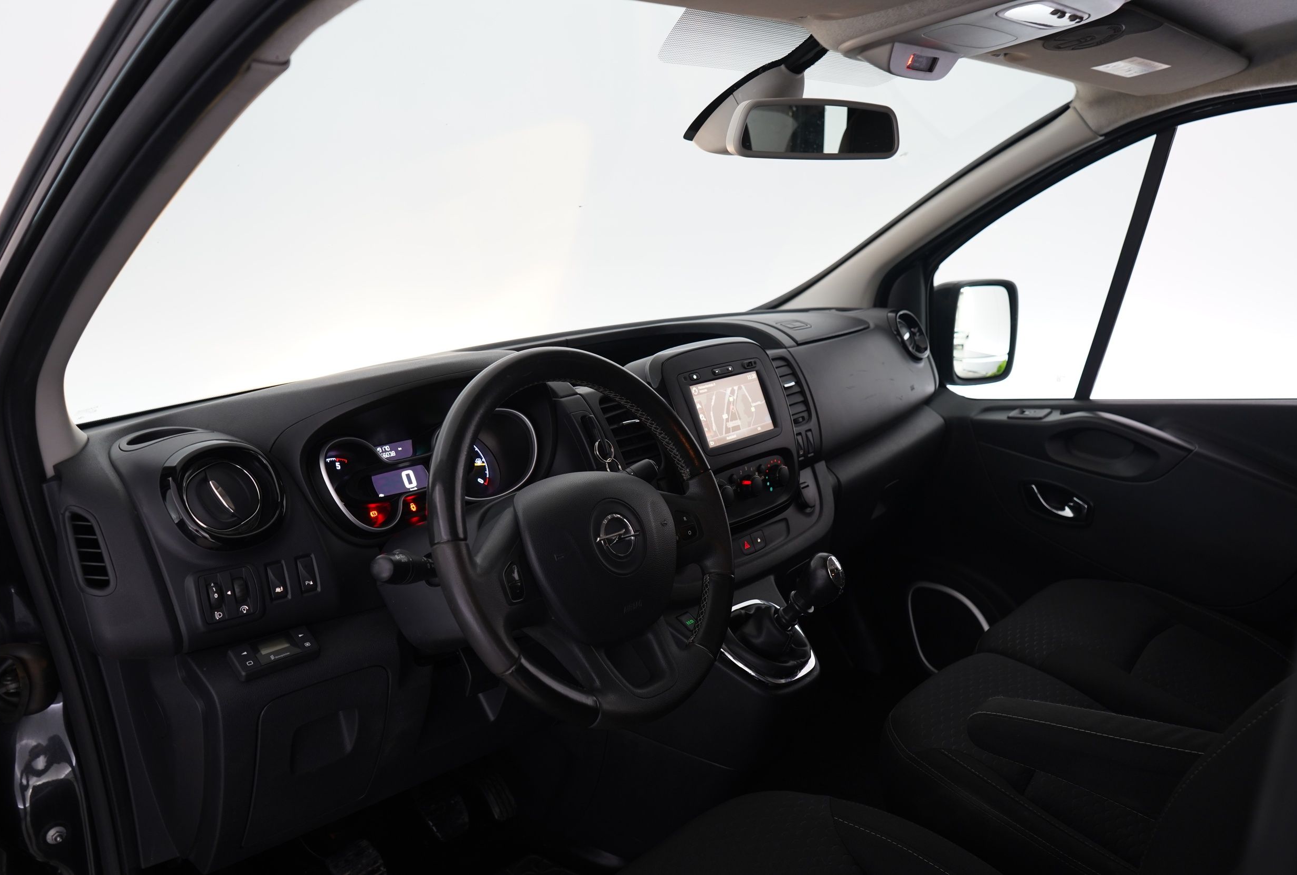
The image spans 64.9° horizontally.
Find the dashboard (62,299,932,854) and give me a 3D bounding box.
[{"bbox_3d":[0.075,0.097,1.472,0.450,0.470,1.580,10,17,38],"label":"dashboard"}]

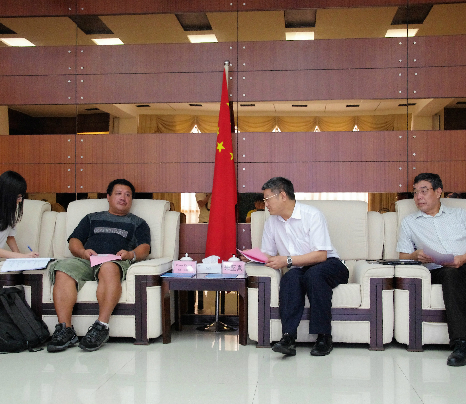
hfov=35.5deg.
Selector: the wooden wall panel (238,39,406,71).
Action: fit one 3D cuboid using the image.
[{"bbox_3d":[0.699,-1.156,5.715,1.322,0.235,0.030,0,-1,6],"label":"wooden wall panel"}]

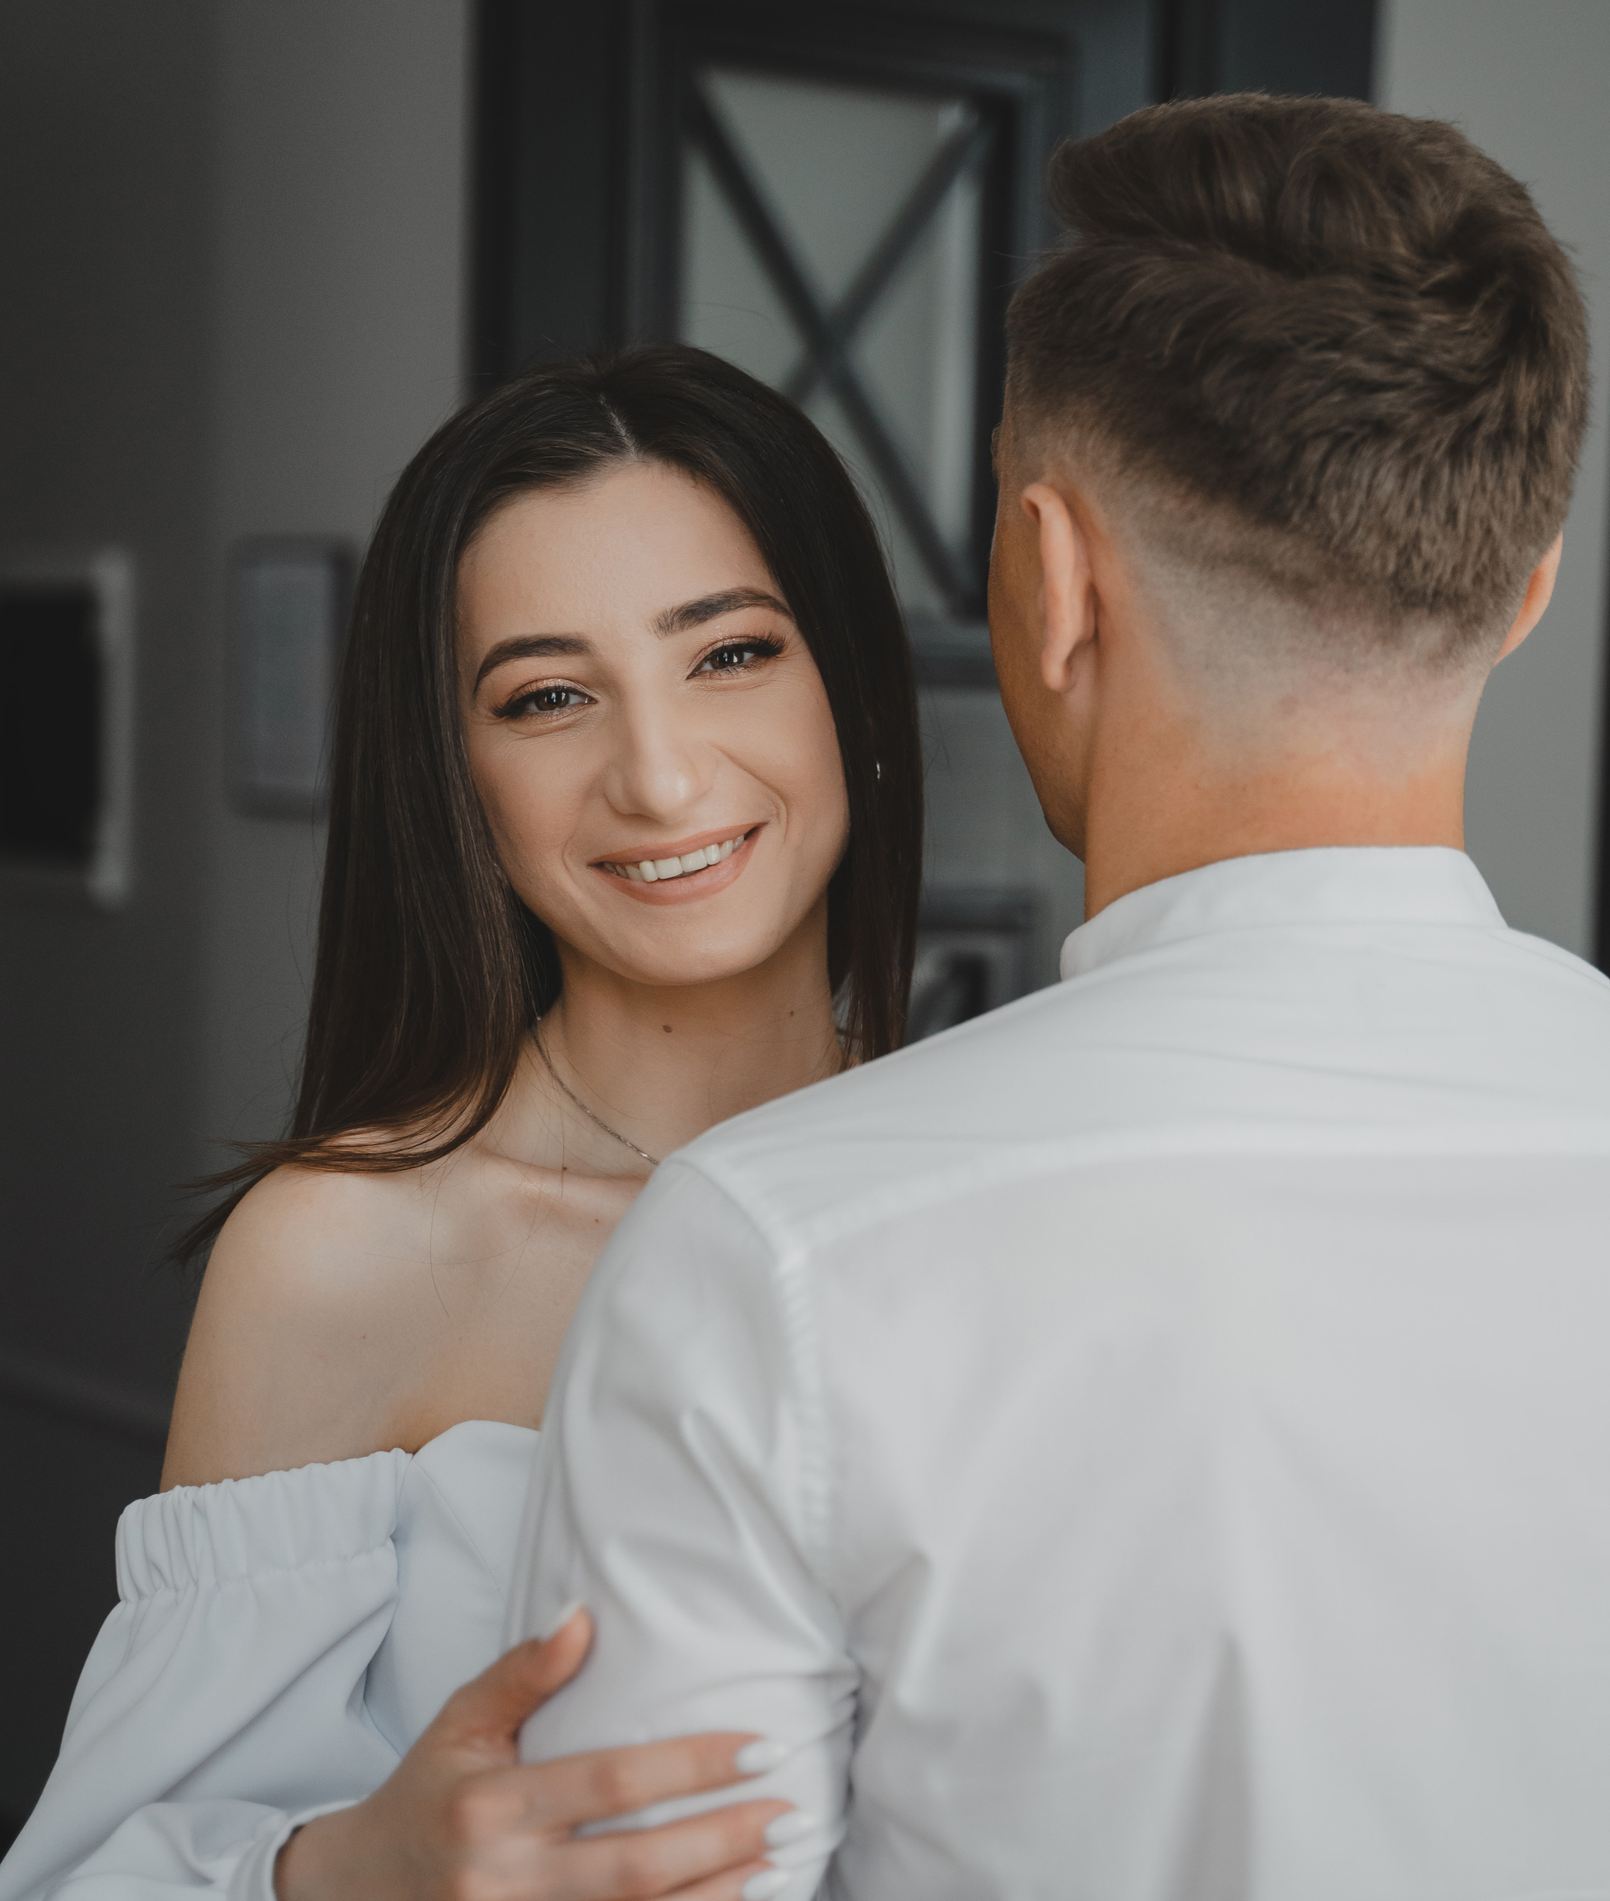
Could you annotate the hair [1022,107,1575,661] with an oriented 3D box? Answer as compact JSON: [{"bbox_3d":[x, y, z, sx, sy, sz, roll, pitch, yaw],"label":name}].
[{"bbox_3d":[0.152,-0.178,1.140,0.170,0.170,0.200,-1,6,-21],"label":"hair"}]

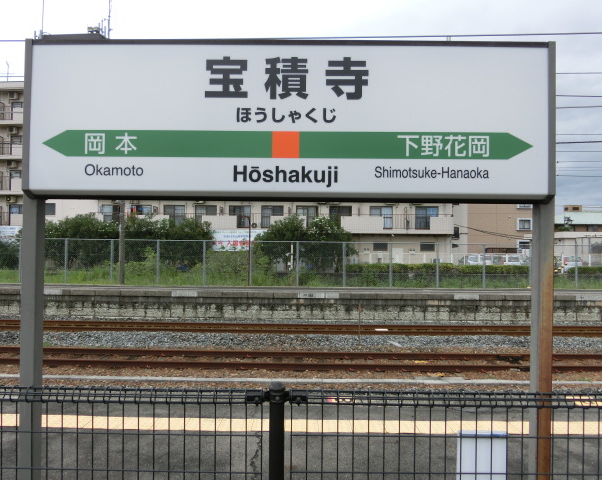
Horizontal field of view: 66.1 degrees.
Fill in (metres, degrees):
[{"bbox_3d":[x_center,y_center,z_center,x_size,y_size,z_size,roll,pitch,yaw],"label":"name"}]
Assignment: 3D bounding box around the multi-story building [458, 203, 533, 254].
[{"bbox_3d":[25.500,-3.300,62.500,9.600,11.000,10.000,1,0,0],"label":"multi-story building"}]

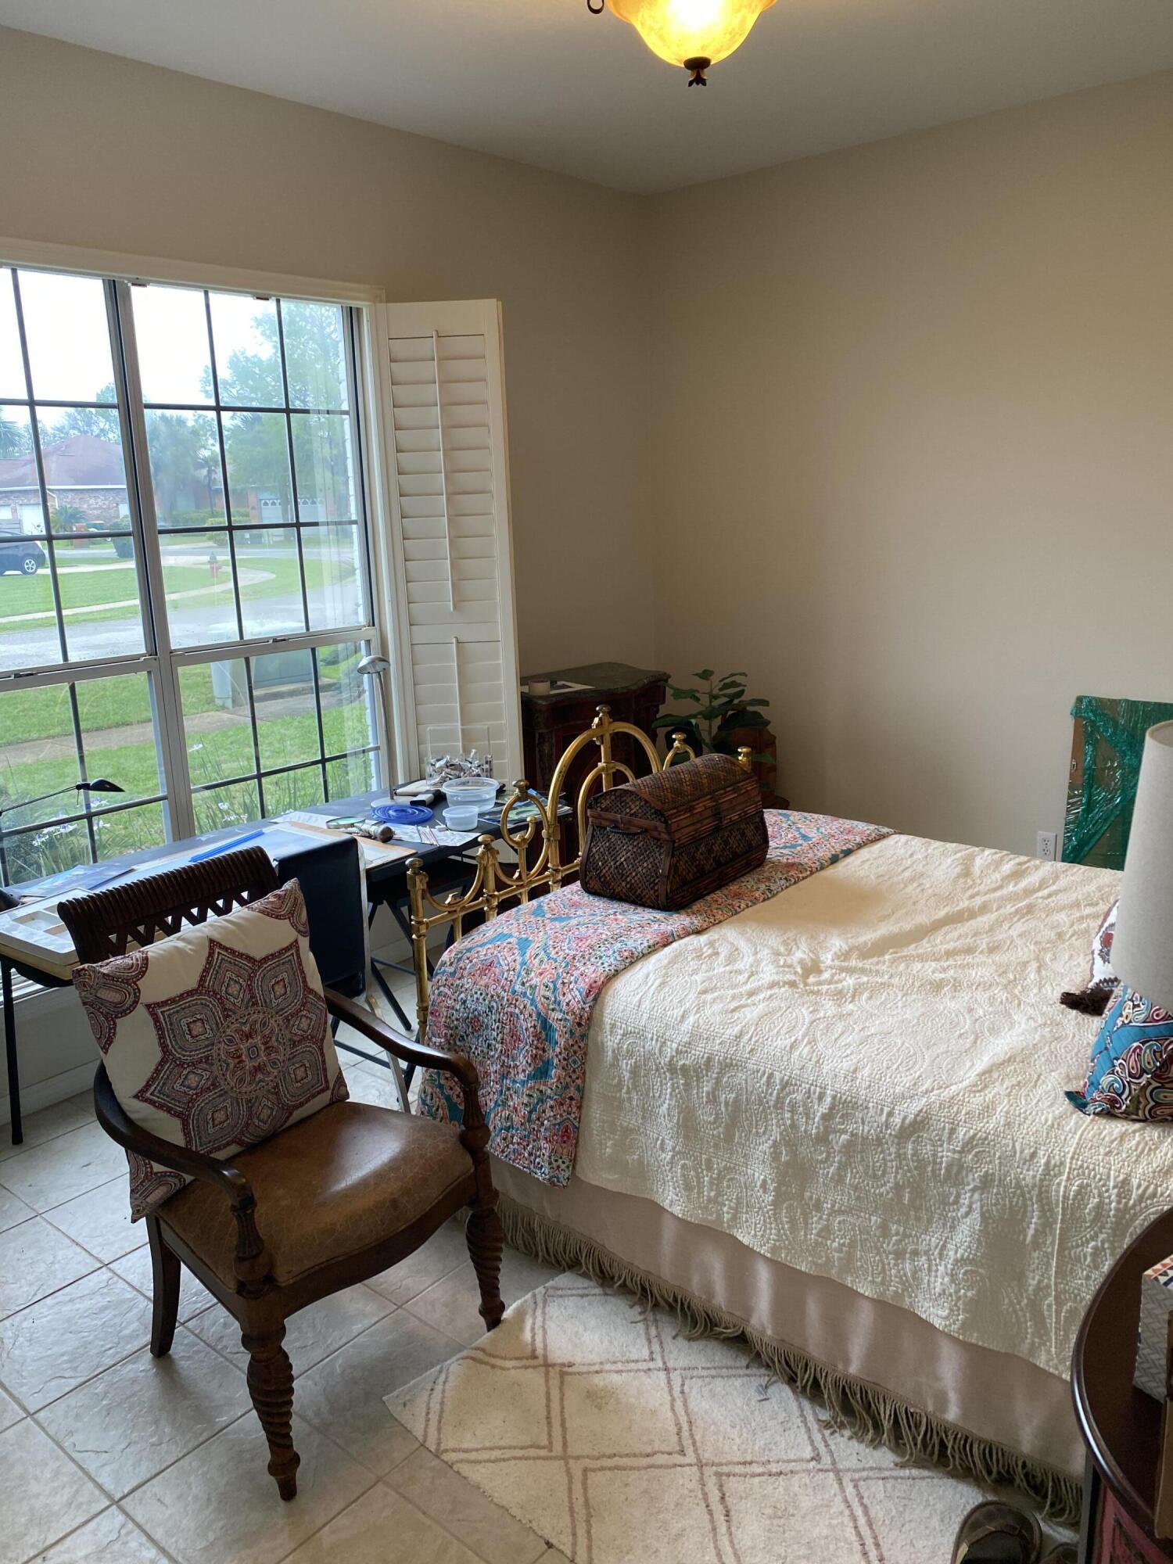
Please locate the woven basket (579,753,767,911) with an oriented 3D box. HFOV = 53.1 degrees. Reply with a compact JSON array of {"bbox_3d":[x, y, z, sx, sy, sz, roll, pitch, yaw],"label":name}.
[{"bbox_3d":[0.223,0.105,2.998,0.287,0.285,0.430,10,18,39],"label":"woven basket"}]

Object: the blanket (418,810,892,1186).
[{"bbox_3d":[0.287,0.444,3.108,0.530,0.490,1.530,10,18,39],"label":"blanket"}]

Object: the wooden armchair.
[{"bbox_3d":[-0.542,0.650,2.158,0.650,0.925,0.570,9,18,39],"label":"wooden armchair"}]

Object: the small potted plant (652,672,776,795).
[{"bbox_3d":[0.481,-0.181,4.385,0.430,0.480,0.450,-2,14,0],"label":"small potted plant"}]

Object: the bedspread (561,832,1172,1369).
[{"bbox_3d":[0.849,0.529,2.643,1.870,0.450,1.530,10,18,39],"label":"bedspread"}]

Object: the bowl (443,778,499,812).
[{"bbox_3d":[-0.324,0.040,3.320,0.160,0.064,0.160,-2,14,0],"label":"bowl"}]

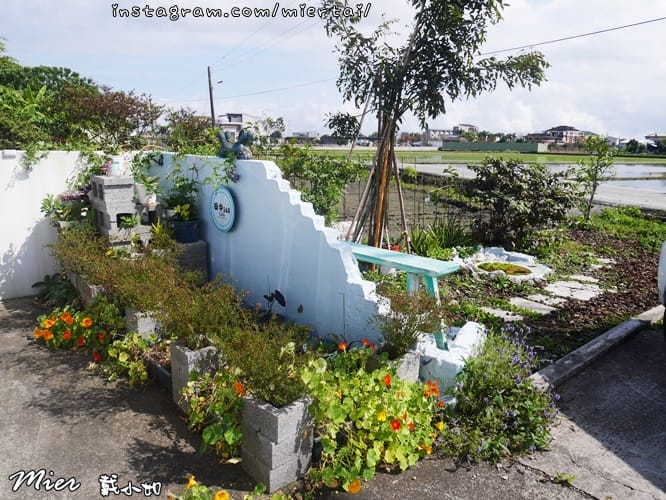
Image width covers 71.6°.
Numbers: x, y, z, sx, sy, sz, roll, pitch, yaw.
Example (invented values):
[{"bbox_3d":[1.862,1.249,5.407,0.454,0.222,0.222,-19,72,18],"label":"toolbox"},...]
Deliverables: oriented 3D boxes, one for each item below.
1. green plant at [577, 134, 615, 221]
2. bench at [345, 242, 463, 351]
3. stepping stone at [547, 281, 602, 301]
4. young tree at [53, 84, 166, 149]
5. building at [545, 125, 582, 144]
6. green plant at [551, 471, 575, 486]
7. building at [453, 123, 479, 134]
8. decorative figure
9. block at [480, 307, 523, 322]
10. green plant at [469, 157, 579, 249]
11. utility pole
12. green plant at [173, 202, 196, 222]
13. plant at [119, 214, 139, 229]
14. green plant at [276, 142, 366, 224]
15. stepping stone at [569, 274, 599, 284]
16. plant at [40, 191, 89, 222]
[{"bbox_3d":[5.017,-1.367,8.828,0.715,1.626,0.666,7,15,29],"label":"green plant"},{"bbox_3d":[0.469,0.277,3.593,0.350,0.485,1.120,-9,16,-34],"label":"bench"},{"bbox_3d":[2.520,0.419,4.812,0.546,0.060,0.475,-10,17,-39],"label":"stepping stone"},{"bbox_3d":[-3.983,-1.610,8.351,1.900,2.550,1.700,0,13,0],"label":"young tree"},{"bbox_3d":[84.858,-41.417,170.047,12.500,9.300,10.500,6,14,25],"label":"building"},{"bbox_3d":[1.085,1.073,2.184,0.105,0.055,0.080,0,13,0],"label":"green plant"},{"bbox_3d":[58.522,-49.909,204.009,11.000,11.000,9.000,4,13,15],"label":"building"},{"bbox_3d":[-0.903,-0.977,4.277,0.294,0.294,0.245,-6,14,-23],"label":"decorative figure"},{"bbox_3d":[1.469,0.550,3.960,0.176,0.059,0.362,-5,14,-23],"label":"block"},{"bbox_3d":[2.813,-0.701,6.820,1.518,1.293,1.273,5,14,22],"label":"green plant"},{"bbox_3d":[-10.530,-11.761,40.395,0.300,8.075,0.300,-3,13,1],"label":"utility pole"},{"bbox_3d":[-1.506,-0.378,4.654,0.235,0.196,0.225,-4,13,-18],"label":"green plant"},{"bbox_3d":[-1.814,-0.253,4.097,0.170,0.120,0.130,-6,14,-23],"label":"plant"},{"bbox_3d":[-0.172,-0.950,6.914,1.371,1.391,1.077,0,13,0],"label":"green plant"},{"bbox_3d":[2.742,0.312,5.011,0.196,0.049,0.323,-9,15,-34],"label":"stepping stone"},{"bbox_3d":[-2.543,-0.412,4.375,0.450,0.304,0.392,-7,15,-29],"label":"plant"}]

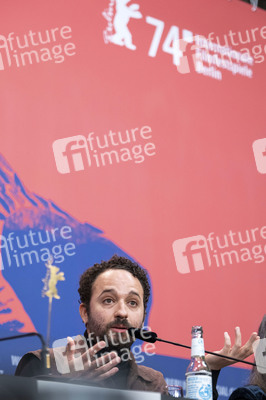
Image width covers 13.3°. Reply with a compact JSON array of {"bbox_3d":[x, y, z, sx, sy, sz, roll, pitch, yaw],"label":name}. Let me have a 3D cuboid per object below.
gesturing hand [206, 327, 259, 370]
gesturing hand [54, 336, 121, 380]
[{"bbox_3d":[0.253,0.379,2.920,0.150,0.110,0.090,-4,-19,10],"label":"gesturing hand"},{"bbox_3d":[-0.113,0.395,2.850,0.160,0.110,0.090,-8,-20,21],"label":"gesturing hand"}]

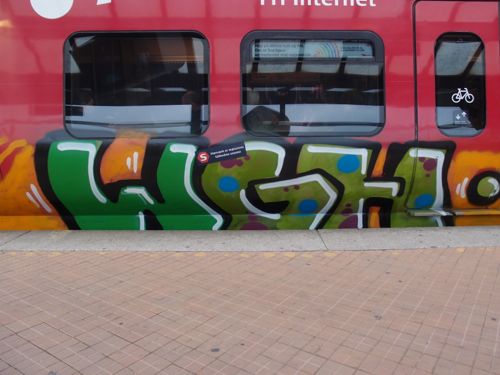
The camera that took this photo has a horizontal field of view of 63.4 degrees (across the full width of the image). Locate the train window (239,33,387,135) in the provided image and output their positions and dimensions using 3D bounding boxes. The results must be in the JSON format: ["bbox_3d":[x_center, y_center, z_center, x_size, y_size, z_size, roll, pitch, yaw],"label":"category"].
[{"bbox_3d":[0.600,-0.996,3.900,1.370,1.010,0.070,0,0,-1],"label":"train window"}]

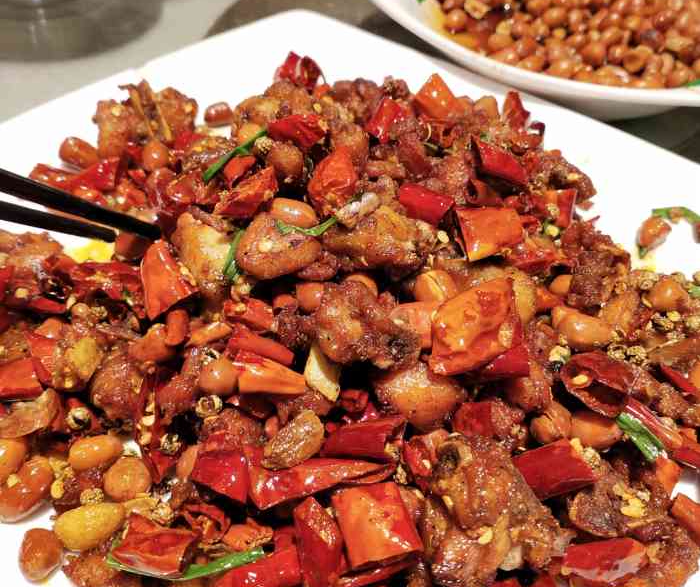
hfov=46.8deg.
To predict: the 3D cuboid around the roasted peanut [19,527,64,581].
[{"bbox_3d":[-0.072,0.061,0.188,0.010,0.009,0.013,-11,49,-16],"label":"roasted peanut"}]

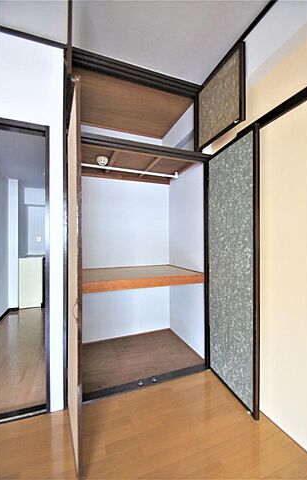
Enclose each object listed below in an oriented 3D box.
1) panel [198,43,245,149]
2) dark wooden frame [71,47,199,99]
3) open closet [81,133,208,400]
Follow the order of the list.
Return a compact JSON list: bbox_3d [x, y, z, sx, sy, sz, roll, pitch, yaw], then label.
[{"bbox_3d":[0.485,-0.990,1.460,0.030,0.515,0.450,0,0,-22],"label":"panel"},{"bbox_3d":[-0.092,-1.222,1.514,1.009,0.106,0.075,0,0,-22],"label":"dark wooden frame"},{"bbox_3d":[-0.175,0.190,1.850,1.100,1.820,0.760,0,0,-22],"label":"open closet"}]

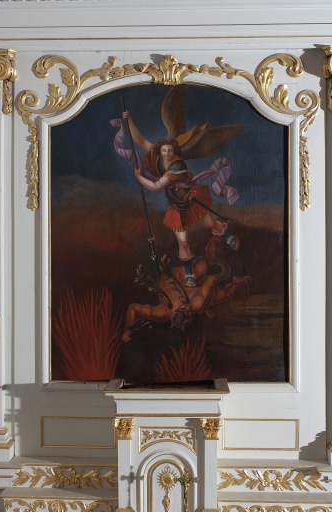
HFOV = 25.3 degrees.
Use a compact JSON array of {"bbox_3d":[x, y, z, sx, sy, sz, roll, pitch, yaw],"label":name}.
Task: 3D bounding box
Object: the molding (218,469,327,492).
[{"bbox_3d":[0.737,1.560,5.138,0.771,0.170,0.040,0,0,2],"label":"molding"}]

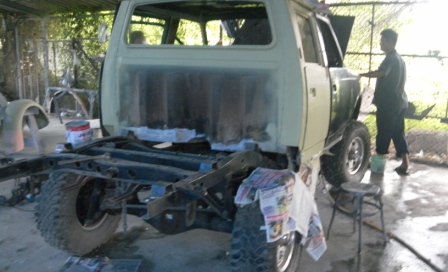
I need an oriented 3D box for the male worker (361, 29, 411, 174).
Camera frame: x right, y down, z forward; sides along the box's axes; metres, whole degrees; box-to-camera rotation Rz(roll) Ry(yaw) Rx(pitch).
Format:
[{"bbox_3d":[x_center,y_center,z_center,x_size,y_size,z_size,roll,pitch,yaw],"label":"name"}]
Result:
[{"bbox_3d":[2.041,-0.418,5.711,0.580,1.760,0.500,5,12,25],"label":"male worker"}]

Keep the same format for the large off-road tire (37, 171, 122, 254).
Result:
[{"bbox_3d":[-1.083,0.510,3.528,0.258,0.776,0.776,5,12,25],"label":"large off-road tire"}]

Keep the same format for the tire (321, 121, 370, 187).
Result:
[{"bbox_3d":[1.383,0.212,5.086,0.258,0.776,0.776,10,15,42],"label":"tire"}]

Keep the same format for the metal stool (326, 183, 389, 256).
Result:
[{"bbox_3d":[1.090,0.645,3.671,0.335,0.465,0.335,-6,13,-30],"label":"metal stool"}]

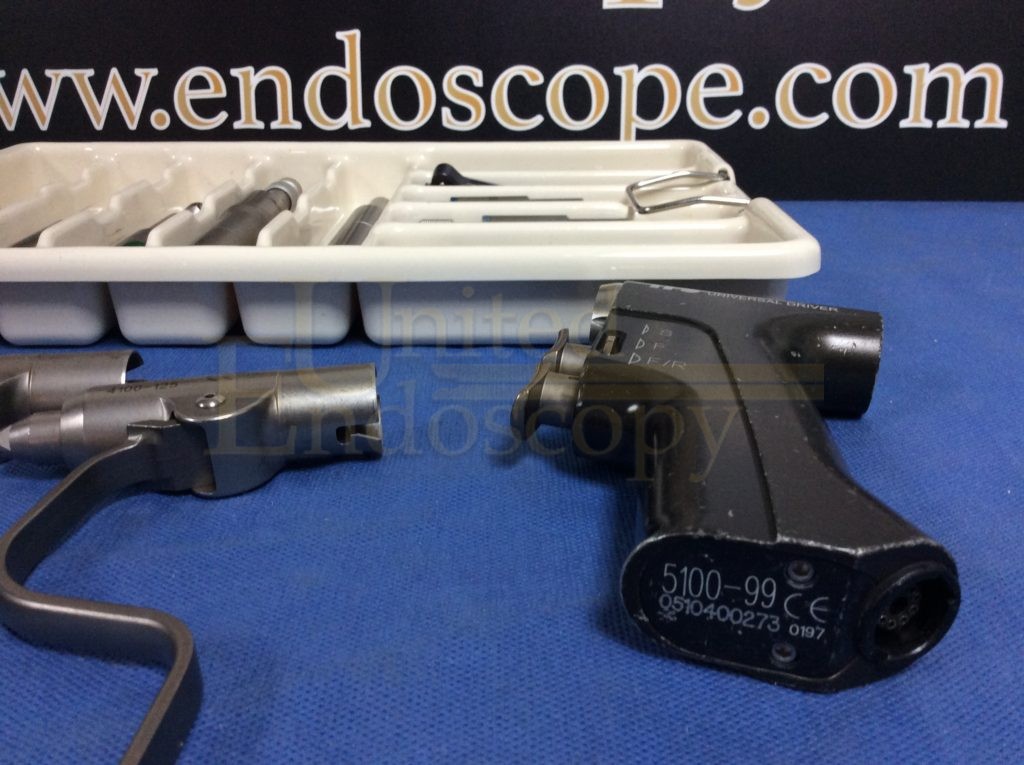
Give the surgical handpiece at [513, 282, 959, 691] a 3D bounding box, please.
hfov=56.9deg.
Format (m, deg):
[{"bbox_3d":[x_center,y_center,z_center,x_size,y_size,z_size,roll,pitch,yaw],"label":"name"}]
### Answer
[{"bbox_3d":[0.045,0.011,0.211,0.092,0.029,0.120,8,28,15],"label":"surgical handpiece"}]

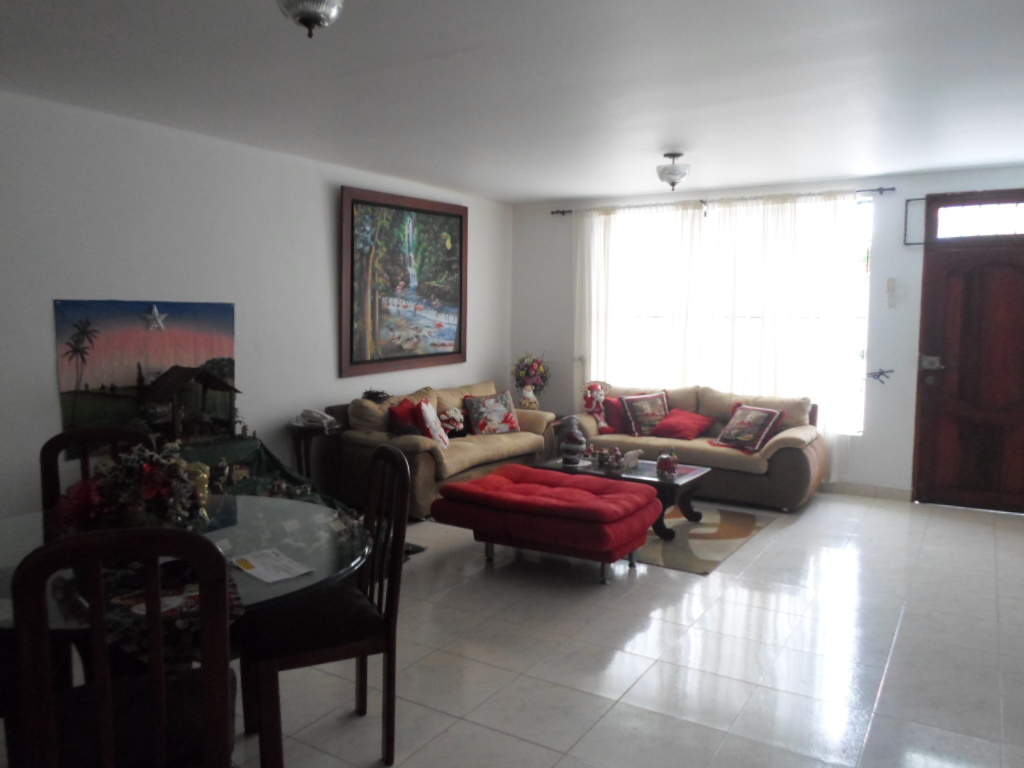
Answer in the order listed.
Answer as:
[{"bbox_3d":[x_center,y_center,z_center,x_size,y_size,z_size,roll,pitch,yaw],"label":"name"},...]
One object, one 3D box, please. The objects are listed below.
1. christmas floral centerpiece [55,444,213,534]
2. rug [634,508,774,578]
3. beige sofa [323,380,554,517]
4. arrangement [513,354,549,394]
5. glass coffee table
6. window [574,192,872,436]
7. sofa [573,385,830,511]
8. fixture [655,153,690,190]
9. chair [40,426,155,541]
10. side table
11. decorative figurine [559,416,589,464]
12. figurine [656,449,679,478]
[{"bbox_3d":[-1.081,0.306,2.106,0.420,0.270,0.360,-2,5,-27],"label":"christmas floral centerpiece"},{"bbox_3d":[0.827,0.981,5.257,1.681,0.012,1.640,3,5,32],"label":"rug"},{"bbox_3d":[-0.517,0.470,6.277,0.952,0.871,2.086,3,5,34],"label":"beige sofa"},{"bbox_3d":[0.196,-0.095,7.429,0.370,0.400,0.350,0,5,2],"label":"arrangement"},{"bbox_3d":[0.775,0.793,5.296,1.114,0.381,0.749,3,5,32],"label":"glass coffee table"},{"bbox_3d":[1.762,-0.617,6.708,2.632,2.005,0.120,3,5,29],"label":"window"},{"bbox_3d":[1.534,0.454,6.338,2.230,0.860,0.930,3,5,32],"label":"sofa"},{"bbox_3d":[1.143,-1.498,5.247,0.241,0.269,0.241,3,5,32],"label":"fixture"},{"bbox_3d":[-1.475,0.671,2.720,0.440,0.970,0.510,-3,5,-32],"label":"chair"},{"bbox_3d":[-1.433,0.627,5.378,0.405,0.664,0.405,3,5,32],"label":"side table"},{"bbox_3d":[0.458,0.401,5.404,0.210,0.350,0.190,-1,5,-9],"label":"decorative figurine"},{"bbox_3d":[1.042,0.520,4.977,0.140,0.190,0.140,1,5,12],"label":"figurine"}]

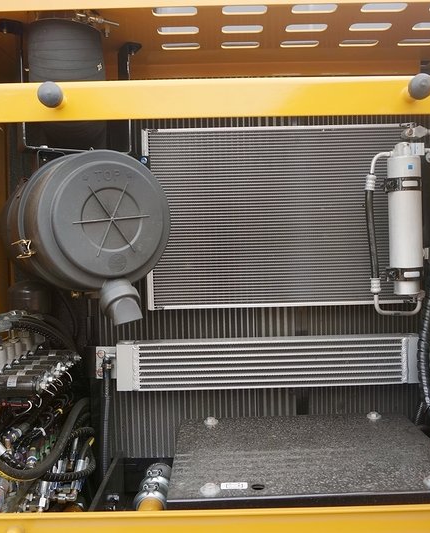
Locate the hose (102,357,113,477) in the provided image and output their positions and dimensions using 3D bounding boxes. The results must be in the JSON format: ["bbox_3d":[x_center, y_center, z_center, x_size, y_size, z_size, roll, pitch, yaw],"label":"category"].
[{"bbox_3d":[-0.207,0.288,1.020,0.020,0.235,0.022,-1,2,0],"label":"hose"}]

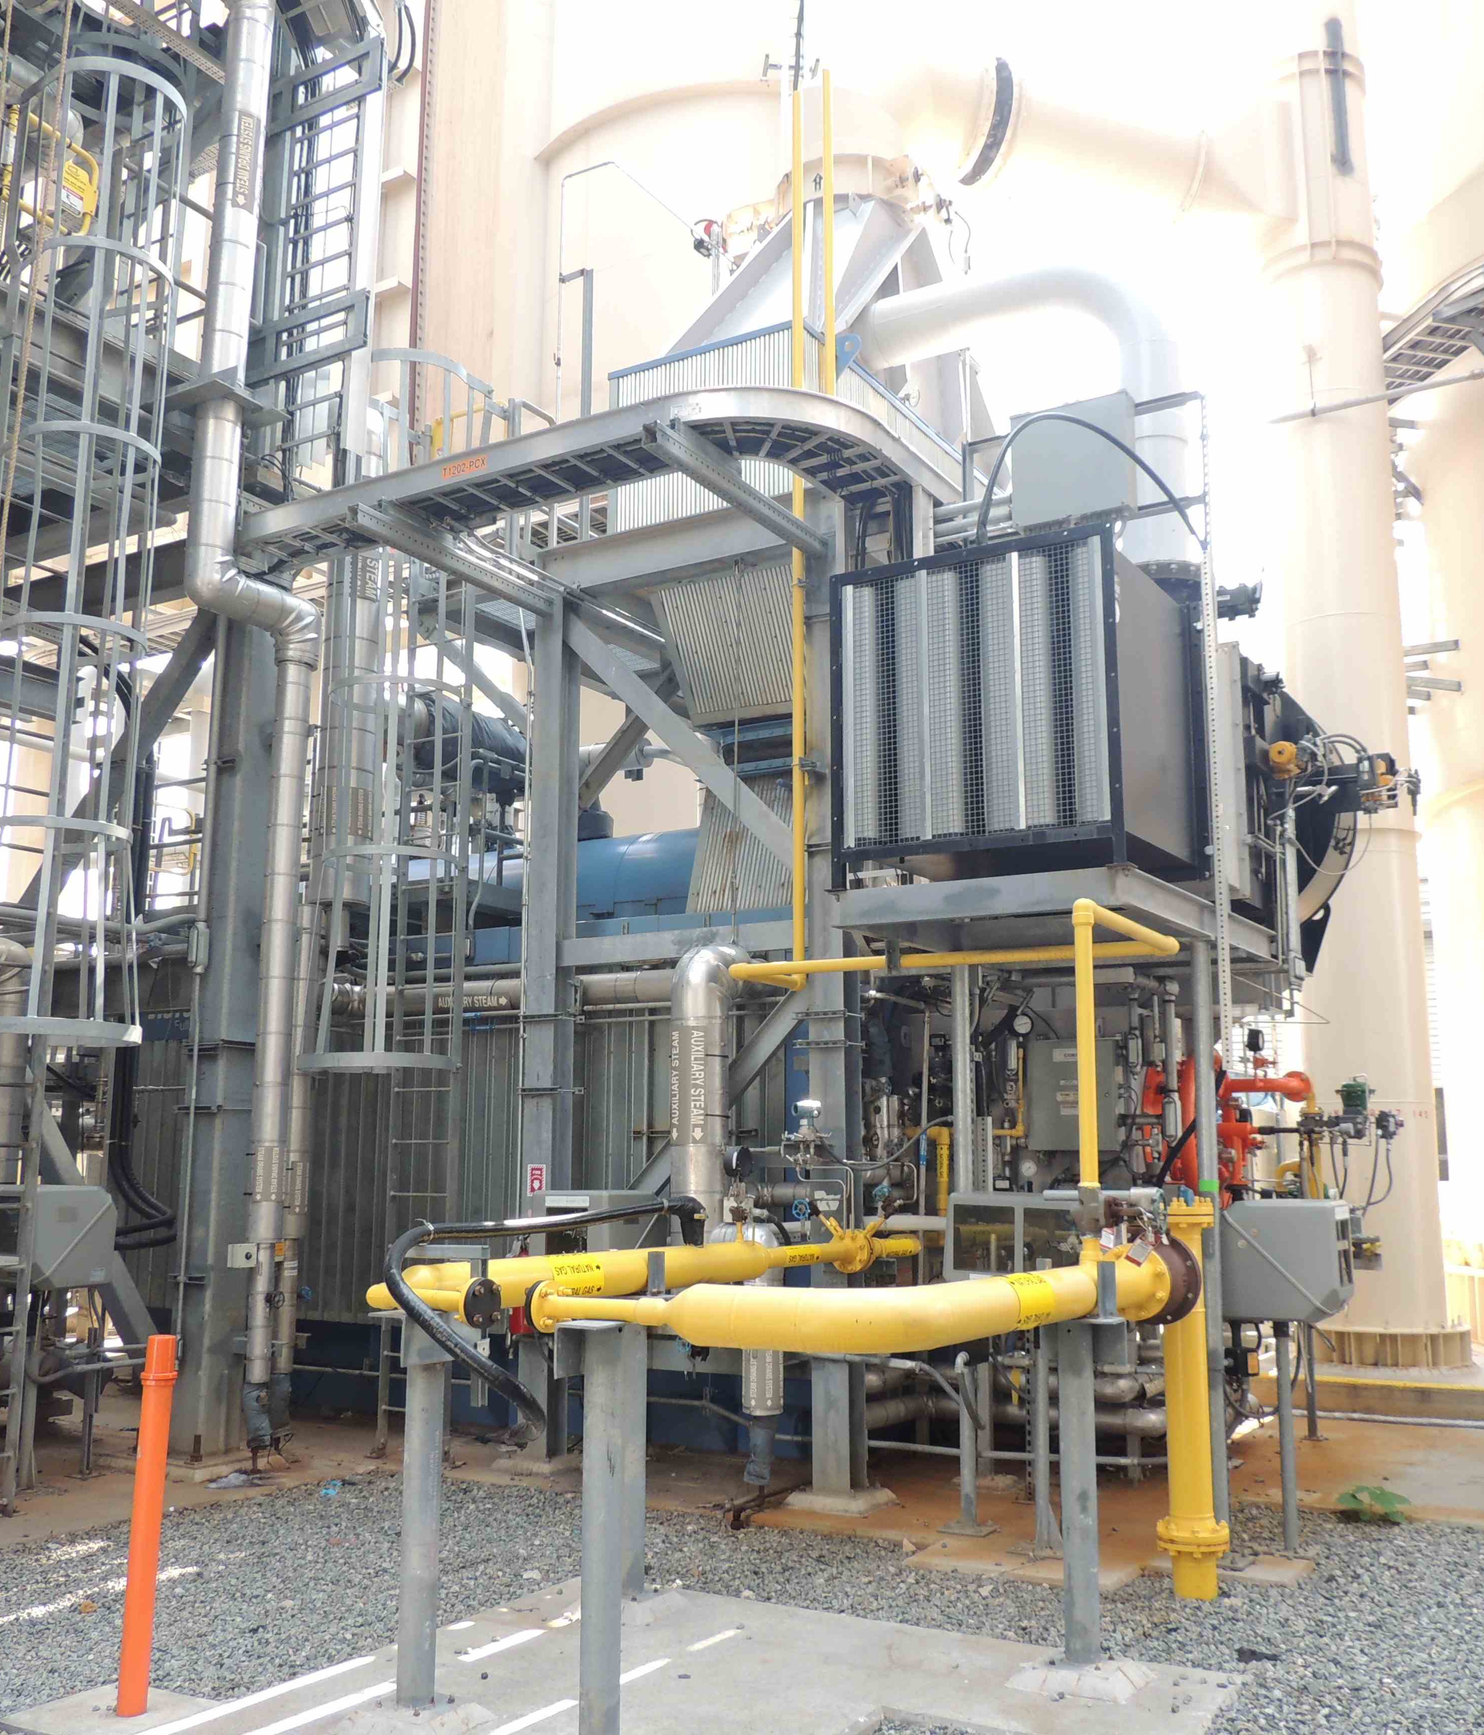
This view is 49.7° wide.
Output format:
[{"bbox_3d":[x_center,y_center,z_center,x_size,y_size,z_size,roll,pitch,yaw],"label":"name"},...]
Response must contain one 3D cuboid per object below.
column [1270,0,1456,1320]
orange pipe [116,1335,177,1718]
[{"bbox_3d":[4.681,-1.904,12.622,0.920,10.958,0.920,-6,-12,30],"label":"column"},{"bbox_3d":[-1.796,1.970,4.831,0.097,1.078,0.097,-6,-12,30],"label":"orange pipe"}]

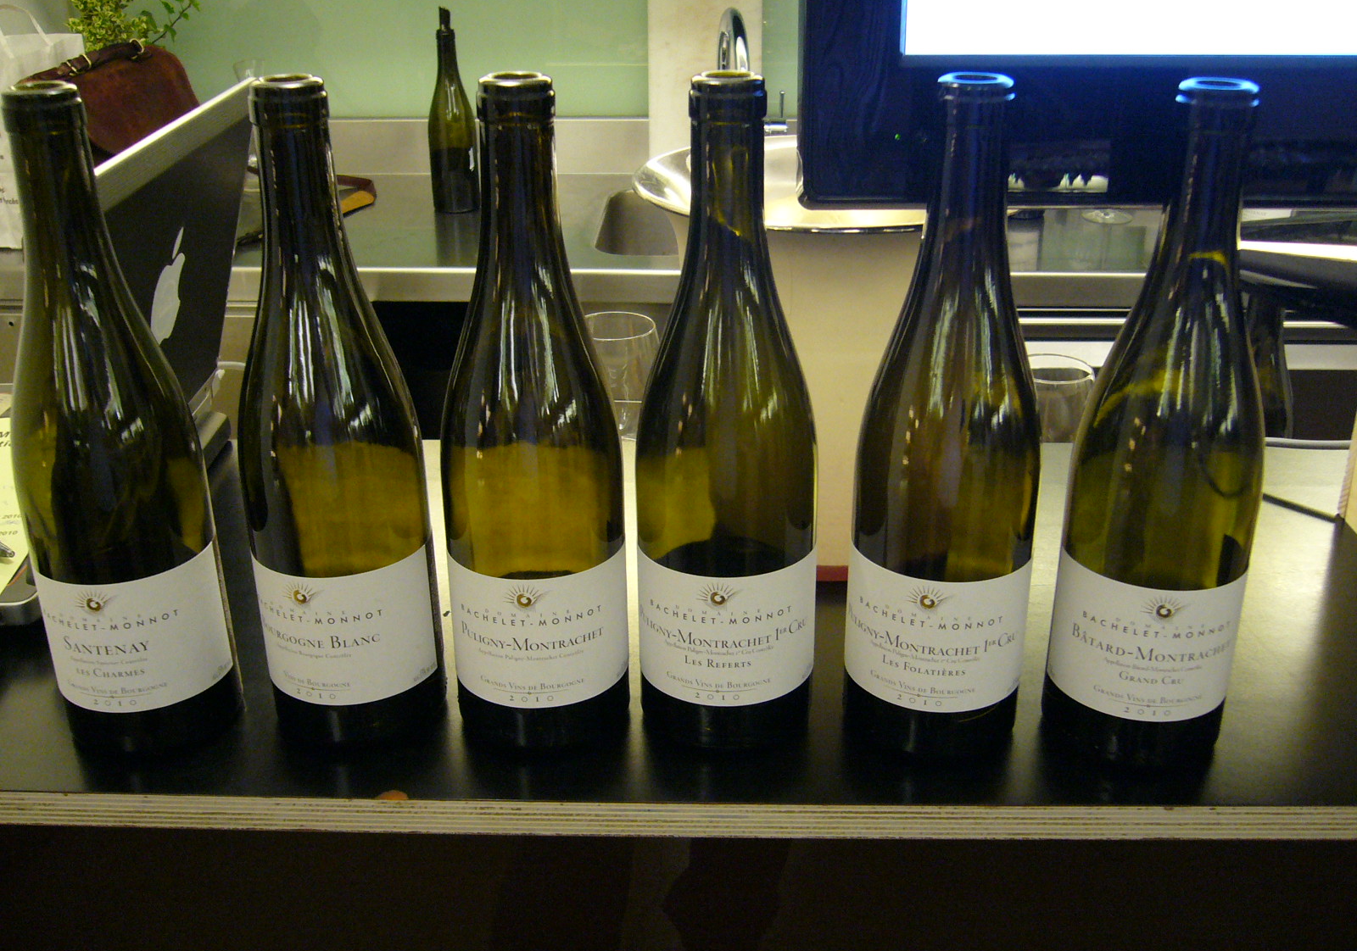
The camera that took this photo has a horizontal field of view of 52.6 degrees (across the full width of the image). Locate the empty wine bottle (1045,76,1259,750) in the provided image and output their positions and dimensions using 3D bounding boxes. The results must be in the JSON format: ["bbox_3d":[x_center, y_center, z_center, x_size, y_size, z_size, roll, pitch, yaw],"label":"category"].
[{"bbox_3d":[0.213,-0.019,0.594,0.082,0.297,0.082,4,23,10],"label":"empty wine bottle"}]

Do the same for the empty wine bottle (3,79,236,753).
[{"bbox_3d":[-0.254,-0.021,0.608,0.082,0.297,0.082,-1,23,0],"label":"empty wine bottle"}]

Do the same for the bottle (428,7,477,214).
[{"bbox_3d":[-0.386,-0.619,2.324,0.082,0.335,0.082,-4,23,-8],"label":"bottle"}]

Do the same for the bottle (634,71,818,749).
[{"bbox_3d":[0.021,-0.024,0.609,0.082,0.297,0.082,3,23,8],"label":"bottle"}]

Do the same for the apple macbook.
[{"bbox_3d":[-0.411,-0.090,0.826,0.281,0.255,0.325,-2,23,-4],"label":"apple macbook"}]

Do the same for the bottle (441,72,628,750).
[{"bbox_3d":[-0.065,-0.023,0.609,0.082,0.297,0.082,0,23,2],"label":"bottle"}]

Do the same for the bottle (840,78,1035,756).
[{"bbox_3d":[0.119,-0.022,0.602,0.082,0.297,0.082,7,24,17],"label":"bottle"}]

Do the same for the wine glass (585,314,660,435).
[{"bbox_3d":[-0.049,-0.017,1.060,0.078,0.205,0.078,-2,23,-3],"label":"wine glass"}]

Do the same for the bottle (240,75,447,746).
[{"bbox_3d":[-0.157,-0.024,0.612,0.082,0.297,0.082,5,24,14],"label":"bottle"}]

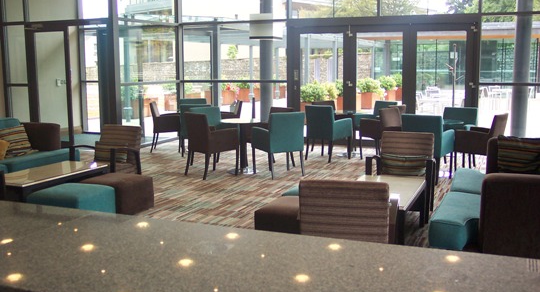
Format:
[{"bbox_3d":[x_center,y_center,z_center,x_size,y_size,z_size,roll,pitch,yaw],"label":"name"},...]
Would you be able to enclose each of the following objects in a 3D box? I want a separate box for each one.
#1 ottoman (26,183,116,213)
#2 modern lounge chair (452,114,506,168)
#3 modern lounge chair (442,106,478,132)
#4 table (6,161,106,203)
[{"bbox_3d":[-1.847,0.579,5.258,0.600,0.345,0.600,3,8,22],"label":"ottoman"},{"bbox_3d":[2.790,0.000,7.495,0.560,0.865,0.540,6,10,40],"label":"modern lounge chair"},{"bbox_3d":[2.709,-0.112,8.348,0.540,0.865,0.560,6,10,39],"label":"modern lounge chair"},{"bbox_3d":[-2.177,0.489,5.559,0.600,0.450,1.200,3,8,22],"label":"table"}]

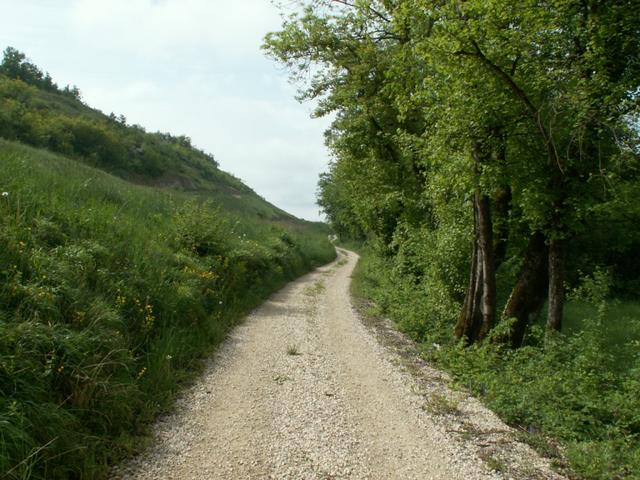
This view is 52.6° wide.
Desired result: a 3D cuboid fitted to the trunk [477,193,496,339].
[{"bbox_3d":[2.580,0.400,10.000,0.290,2.280,0.290,0,0,0],"label":"trunk"}]

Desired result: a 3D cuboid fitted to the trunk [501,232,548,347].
[{"bbox_3d":[3.260,0.800,10.200,0.500,1.850,0.450,14,0,0],"label":"trunk"}]

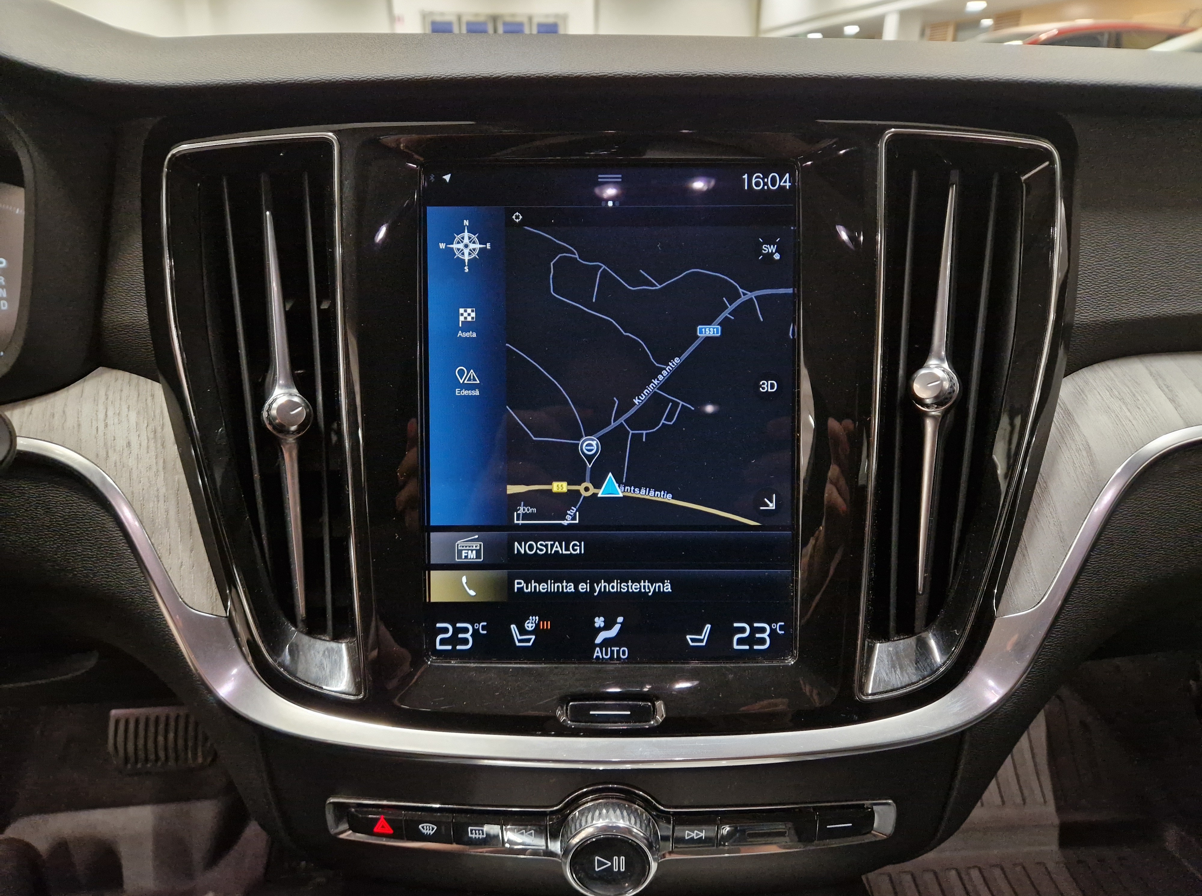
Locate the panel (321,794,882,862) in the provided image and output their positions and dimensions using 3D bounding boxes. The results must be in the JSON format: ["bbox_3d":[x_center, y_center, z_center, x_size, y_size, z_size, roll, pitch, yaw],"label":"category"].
[{"bbox_3d":[0.003,0.140,0.312,0.214,0.029,0.022,0,19,0],"label":"panel"}]

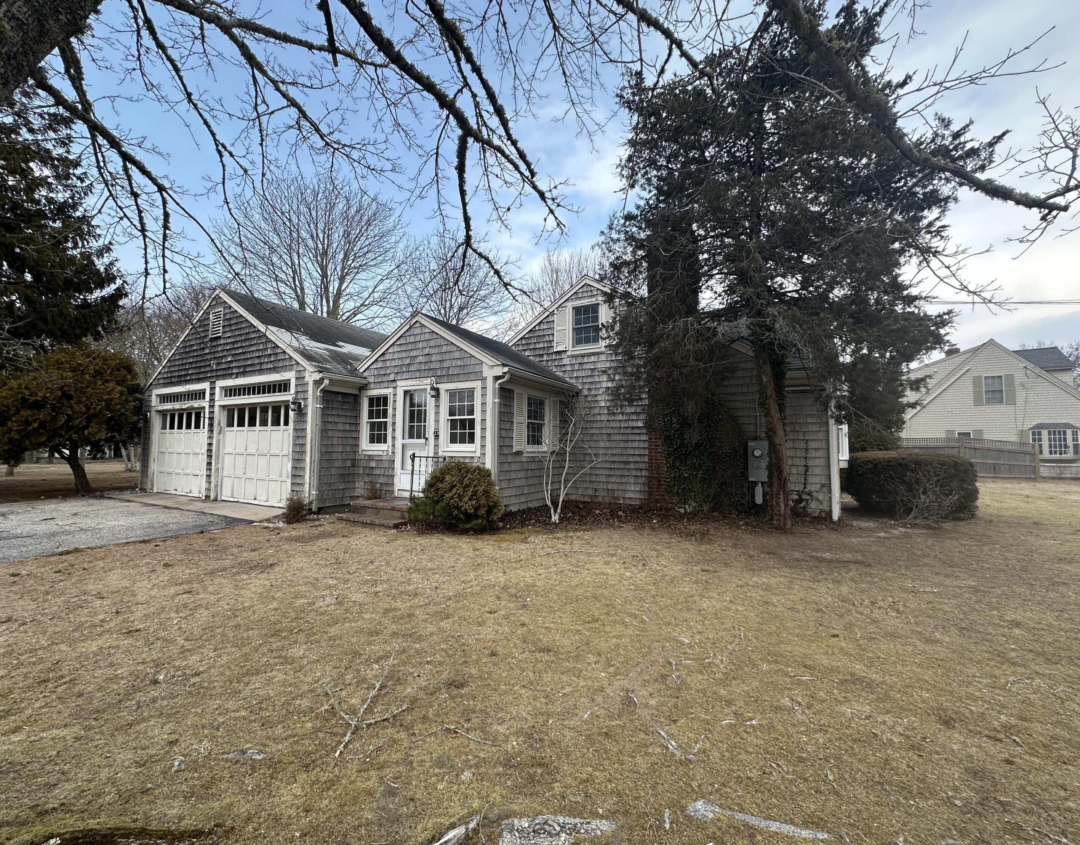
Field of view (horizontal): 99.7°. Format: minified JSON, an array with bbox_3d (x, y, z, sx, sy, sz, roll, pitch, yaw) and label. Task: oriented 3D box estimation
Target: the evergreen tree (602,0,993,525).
[{"bbox_3d":[4.077,-3.077,8.220,5.800,9.700,5.500,-2,-4,30],"label":"evergreen tree"}]

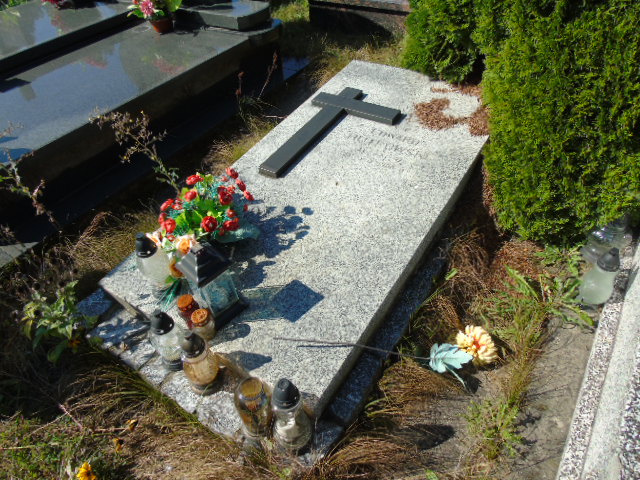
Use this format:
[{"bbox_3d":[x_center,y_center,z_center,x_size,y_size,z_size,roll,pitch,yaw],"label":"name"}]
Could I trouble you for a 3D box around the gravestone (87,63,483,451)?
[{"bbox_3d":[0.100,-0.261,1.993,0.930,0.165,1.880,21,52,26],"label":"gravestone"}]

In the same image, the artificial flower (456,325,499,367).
[{"bbox_3d":[0.516,0.344,1.513,0.130,0.100,0.125,-20,44,-16],"label":"artificial flower"}]

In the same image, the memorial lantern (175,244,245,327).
[{"bbox_3d":[-0.331,0.121,1.419,0.132,0.277,0.132,-36,51,-27],"label":"memorial lantern"}]

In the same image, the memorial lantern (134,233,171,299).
[{"bbox_3d":[-0.557,0.083,1.504,0.104,0.255,0.104,21,50,26],"label":"memorial lantern"}]

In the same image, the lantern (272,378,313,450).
[{"bbox_3d":[-0.079,0.435,1.184,0.105,0.265,0.105,-3,42,3],"label":"lantern"}]

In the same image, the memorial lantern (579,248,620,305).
[{"bbox_3d":[1.000,0.119,1.625,0.113,0.228,0.113,21,48,26],"label":"memorial lantern"}]

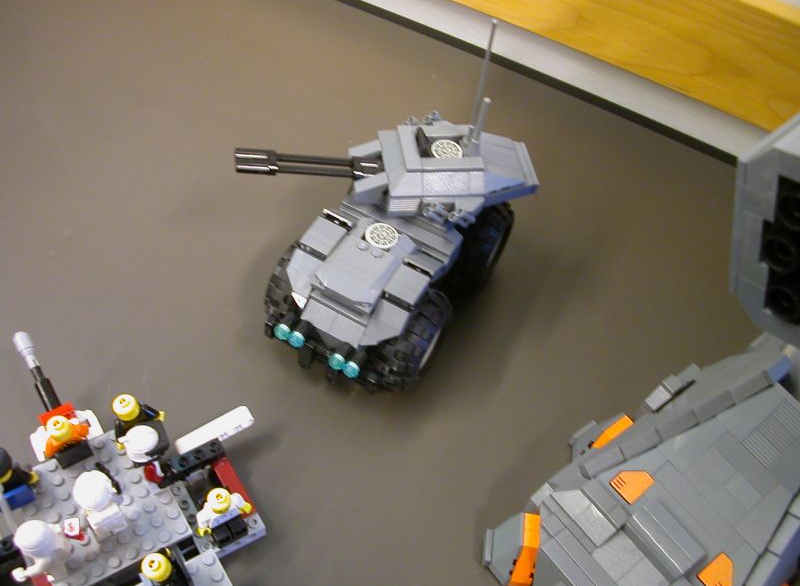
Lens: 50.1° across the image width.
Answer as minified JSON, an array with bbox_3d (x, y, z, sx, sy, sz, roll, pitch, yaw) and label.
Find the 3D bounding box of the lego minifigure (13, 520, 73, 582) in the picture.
[{"bbox_3d":[-0.148,0.105,0.345,0.019,0.041,0.022,-26,61,-21],"label":"lego minifigure"}]

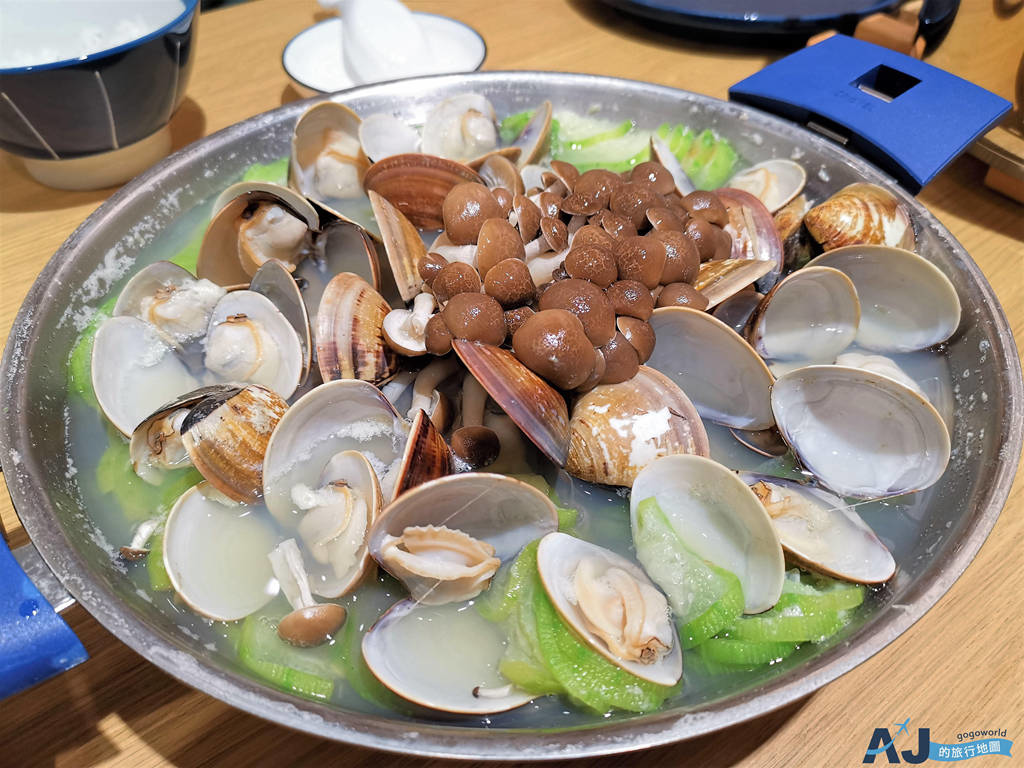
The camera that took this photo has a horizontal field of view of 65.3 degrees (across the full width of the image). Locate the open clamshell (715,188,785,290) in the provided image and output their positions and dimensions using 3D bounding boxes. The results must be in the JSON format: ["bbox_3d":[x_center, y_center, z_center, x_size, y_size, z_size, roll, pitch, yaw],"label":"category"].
[{"bbox_3d":[0.075,-0.047,0.263,0.033,0.040,0.016,-17,5,-24],"label":"open clamshell"}]

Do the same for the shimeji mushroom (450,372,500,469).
[{"bbox_3d":[-0.010,0.010,0.223,0.014,0.014,0.034,-3,53,-2],"label":"shimeji mushroom"}]

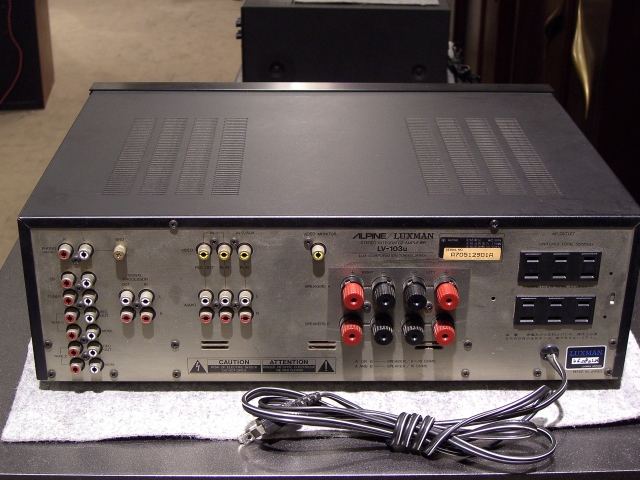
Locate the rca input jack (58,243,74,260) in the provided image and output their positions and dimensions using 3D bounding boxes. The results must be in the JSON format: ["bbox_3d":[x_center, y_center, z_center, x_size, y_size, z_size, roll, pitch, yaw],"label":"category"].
[{"bbox_3d":[-0.177,0.008,0.734,0.010,0.010,0.009,0,25,-2],"label":"rca input jack"}]

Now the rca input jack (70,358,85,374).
[{"bbox_3d":[-0.177,0.092,0.764,0.009,0.009,0.009,0,25,-2],"label":"rca input jack"}]

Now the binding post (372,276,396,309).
[{"bbox_3d":[0.046,0.039,0.741,0.016,0.016,0.022,0,25,-1],"label":"binding post"}]

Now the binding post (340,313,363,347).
[{"bbox_3d":[0.023,0.065,0.753,0.016,0.016,0.018,0,25,-2],"label":"binding post"}]

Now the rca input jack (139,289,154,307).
[{"bbox_3d":[-0.122,0.041,0.743,0.009,0.009,0.009,0,25,-2],"label":"rca input jack"}]

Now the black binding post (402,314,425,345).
[{"bbox_3d":[0.068,0.065,0.760,0.015,0.015,0.021,0,25,-2],"label":"black binding post"}]

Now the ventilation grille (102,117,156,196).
[{"bbox_3d":[-0.150,-0.070,0.846,0.020,0.002,0.177,0,25,-2],"label":"ventilation grille"}]

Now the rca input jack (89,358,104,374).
[{"bbox_3d":[-0.164,0.093,0.773,0.010,0.010,0.009,0,25,-2],"label":"rca input jack"}]

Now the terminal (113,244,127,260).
[{"bbox_3d":[-0.138,0.009,0.727,0.008,0.008,0.010,0,25,-2],"label":"terminal"}]

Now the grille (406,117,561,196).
[{"bbox_3d":[0.126,-0.070,0.847,0.098,0.002,0.176,0,25,-2],"label":"grille"}]

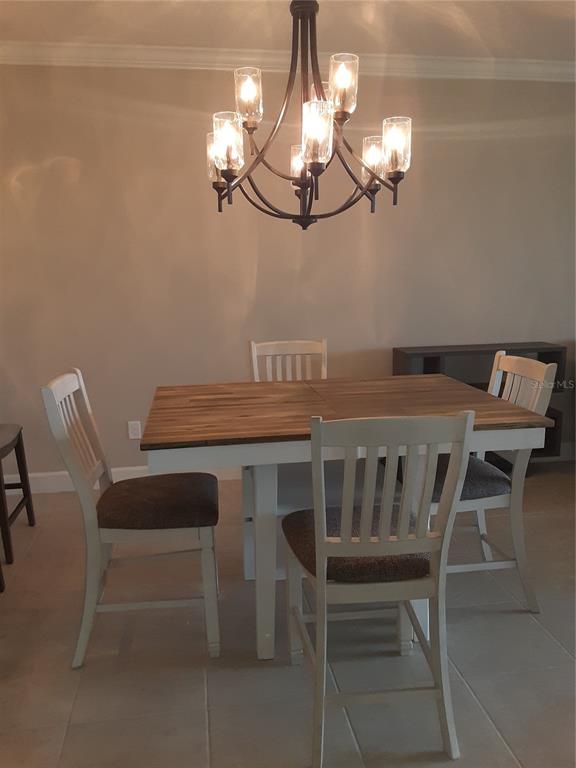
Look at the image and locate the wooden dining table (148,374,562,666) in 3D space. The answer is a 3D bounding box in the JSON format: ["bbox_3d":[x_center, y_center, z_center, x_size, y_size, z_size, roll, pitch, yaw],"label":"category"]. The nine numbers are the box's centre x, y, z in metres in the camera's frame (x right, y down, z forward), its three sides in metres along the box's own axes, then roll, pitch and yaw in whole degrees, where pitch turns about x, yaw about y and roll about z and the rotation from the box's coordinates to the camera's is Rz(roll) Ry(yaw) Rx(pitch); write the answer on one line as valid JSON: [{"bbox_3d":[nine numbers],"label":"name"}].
[{"bbox_3d":[0.167,0.518,2.518,1.400,0.914,0.935,-3,11,-9],"label":"wooden dining table"}]

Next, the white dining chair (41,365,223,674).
[{"bbox_3d":[-0.565,0.485,2.357,0.575,1.065,0.475,-2,11,-7],"label":"white dining chair"}]

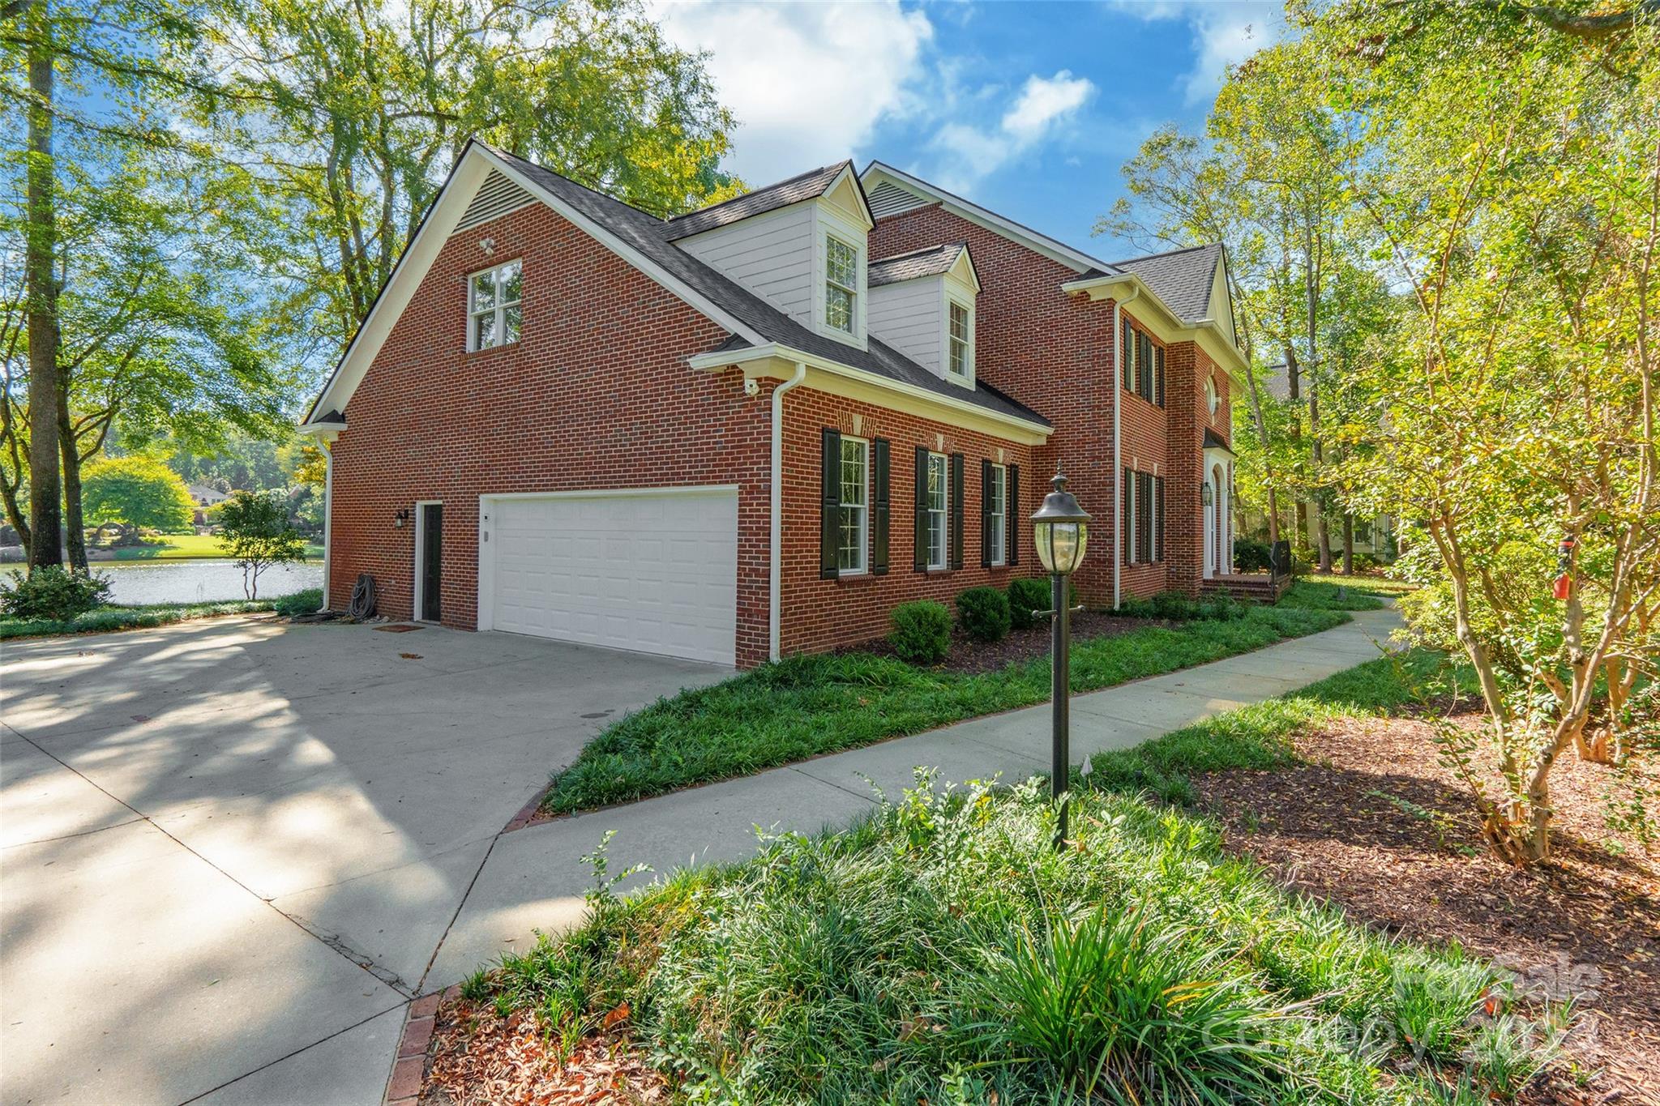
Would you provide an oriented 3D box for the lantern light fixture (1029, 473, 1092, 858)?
[{"bbox_3d":[1.166,0.540,3.720,0.310,1.930,0.310,0,2,0],"label":"lantern light fixture"}]

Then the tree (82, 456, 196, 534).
[{"bbox_3d":[-63.660,-5.202,68.000,10.400,7.500,9.800,0,2,0],"label":"tree"}]

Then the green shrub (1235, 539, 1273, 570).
[{"bbox_3d":[13.620,0.042,23.800,1.300,1.150,1.400,1,2,36],"label":"green shrub"}]

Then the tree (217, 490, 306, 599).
[{"bbox_3d":[-13.491,-0.185,17.500,2.100,2.600,2.050,0,2,0],"label":"tree"}]

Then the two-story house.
[{"bbox_3d":[1.687,-3.835,19.296,15.000,9.700,21.000,1,2,36],"label":"two-story house"}]

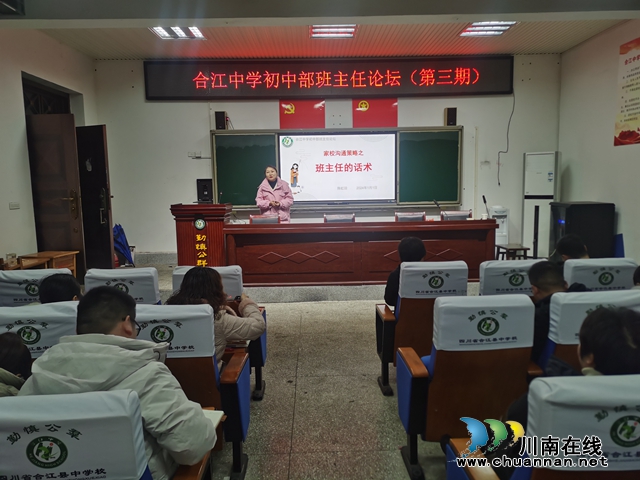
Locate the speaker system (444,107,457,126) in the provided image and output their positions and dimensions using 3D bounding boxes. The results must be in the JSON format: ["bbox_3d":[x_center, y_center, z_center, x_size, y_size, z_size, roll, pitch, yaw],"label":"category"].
[{"bbox_3d":[2.122,-1.990,8.117,0.160,0.285,0.190,-1,7,-2],"label":"speaker system"}]

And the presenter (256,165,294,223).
[{"bbox_3d":[-0.663,-0.315,7.508,0.550,1.610,0.360,-1,7,-1],"label":"presenter"}]

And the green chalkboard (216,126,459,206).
[{"bbox_3d":[0.298,-1.172,8.104,4.030,1.240,0.100,-1,7,-1],"label":"green chalkboard"}]

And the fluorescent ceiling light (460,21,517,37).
[{"bbox_3d":[2.253,-2.857,6.720,0.610,0.070,0.610,-1,7,-2],"label":"fluorescent ceiling light"}]

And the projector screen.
[{"bbox_3d":[0.304,-1.175,8.212,1.945,1.145,0.080,-1,7,-2],"label":"projector screen"}]

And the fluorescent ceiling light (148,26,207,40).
[{"bbox_3d":[-1.863,-2.759,6.587,0.600,0.070,0.600,-1,7,-2],"label":"fluorescent ceiling light"}]

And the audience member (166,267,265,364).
[{"bbox_3d":[-0.605,0.723,2.962,0.580,1.130,0.700,0,7,5],"label":"audience member"}]

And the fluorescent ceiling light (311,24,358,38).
[{"bbox_3d":[0.179,-2.752,6.583,0.600,0.080,0.610,-1,7,-1],"label":"fluorescent ceiling light"}]

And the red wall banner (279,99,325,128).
[{"bbox_3d":[-0.286,-2.038,8.065,0.740,0.500,0.020,-1,7,-1],"label":"red wall banner"}]

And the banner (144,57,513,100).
[{"bbox_3d":[0.181,-2.591,8.027,5.900,0.595,0.100,-1,7,-2],"label":"banner"}]

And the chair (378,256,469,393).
[{"bbox_3d":[0.770,0.639,3.775,0.630,1.040,0.600,-1,7,-1],"label":"chair"}]

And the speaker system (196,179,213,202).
[{"bbox_3d":[-1.843,-0.787,7.959,0.235,0.345,0.220,-1,7,-2],"label":"speaker system"}]

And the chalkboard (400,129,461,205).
[{"bbox_3d":[1.777,-1.195,8.110,1.020,1.220,0.060,-1,7,-1],"label":"chalkboard"}]

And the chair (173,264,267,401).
[{"bbox_3d":[-0.754,0.673,3.739,0.630,1.040,0.580,-1,7,-1],"label":"chair"}]

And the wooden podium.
[{"bbox_3d":[-1.558,0.056,6.801,0.730,1.080,0.520,-1,7,-1],"label":"wooden podium"}]

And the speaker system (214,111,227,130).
[{"bbox_3d":[-1.585,-1.902,8.006,0.160,0.285,0.190,-1,7,-2],"label":"speaker system"}]

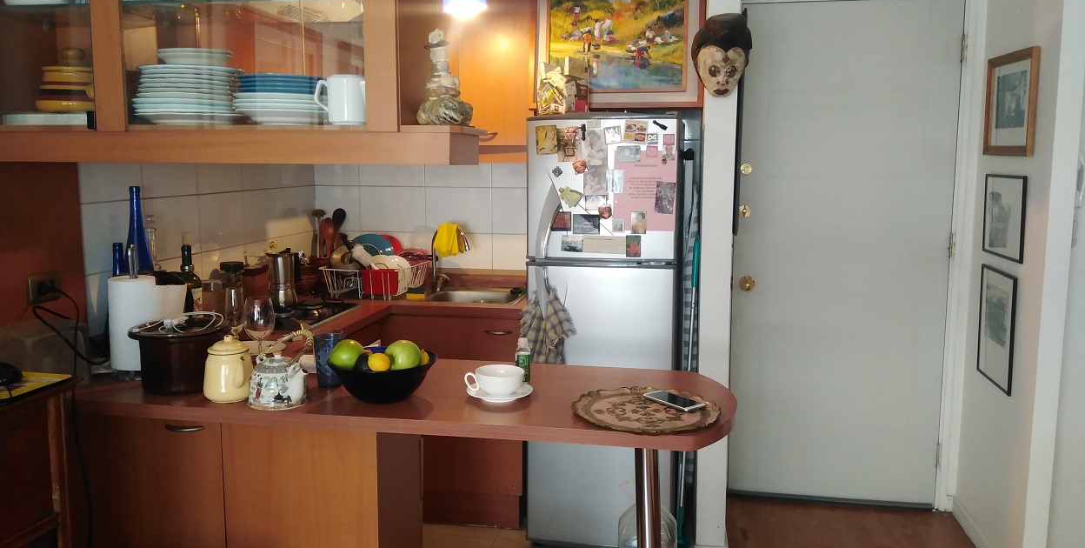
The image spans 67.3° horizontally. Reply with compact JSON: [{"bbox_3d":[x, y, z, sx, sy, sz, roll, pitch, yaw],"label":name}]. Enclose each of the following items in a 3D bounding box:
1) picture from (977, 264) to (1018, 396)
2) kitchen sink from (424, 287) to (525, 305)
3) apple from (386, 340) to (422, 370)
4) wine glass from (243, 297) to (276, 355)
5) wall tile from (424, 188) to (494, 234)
[{"bbox_3d":[1.590,0.184,2.855,0.020,0.393,0.330,1,8,11],"label":"picture"},{"bbox_3d":[-0.257,0.157,3.288,0.385,0.150,0.365,1,8,11],"label":"kitchen sink"},{"bbox_3d":[-0.318,0.191,1.860,0.082,0.078,0.082,1,8,11],"label":"apple"},{"bbox_3d":[-0.755,0.149,2.175,0.079,0.170,0.079,1,7,11],"label":"wine glass"},{"bbox_3d":[-0.366,-0.279,3.569,0.302,0.200,0.010,1,8,11],"label":"wall tile"}]

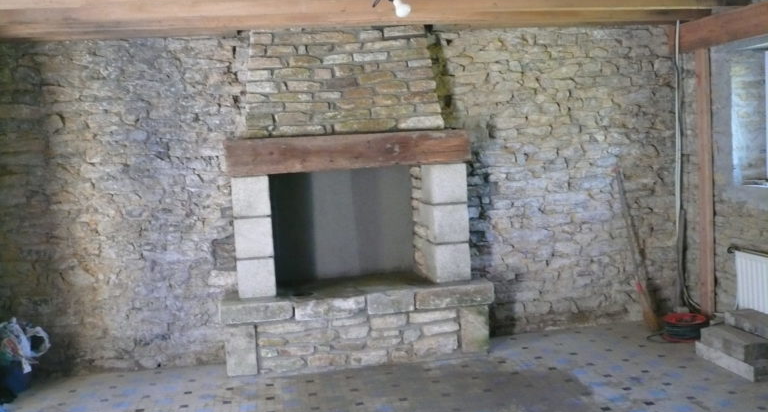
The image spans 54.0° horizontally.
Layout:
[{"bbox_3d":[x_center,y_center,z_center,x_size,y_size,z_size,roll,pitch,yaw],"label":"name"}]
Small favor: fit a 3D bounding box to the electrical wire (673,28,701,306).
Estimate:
[{"bbox_3d":[2.302,-0.285,5.734,0.200,2.230,0.100,-4,5,-9],"label":"electrical wire"}]

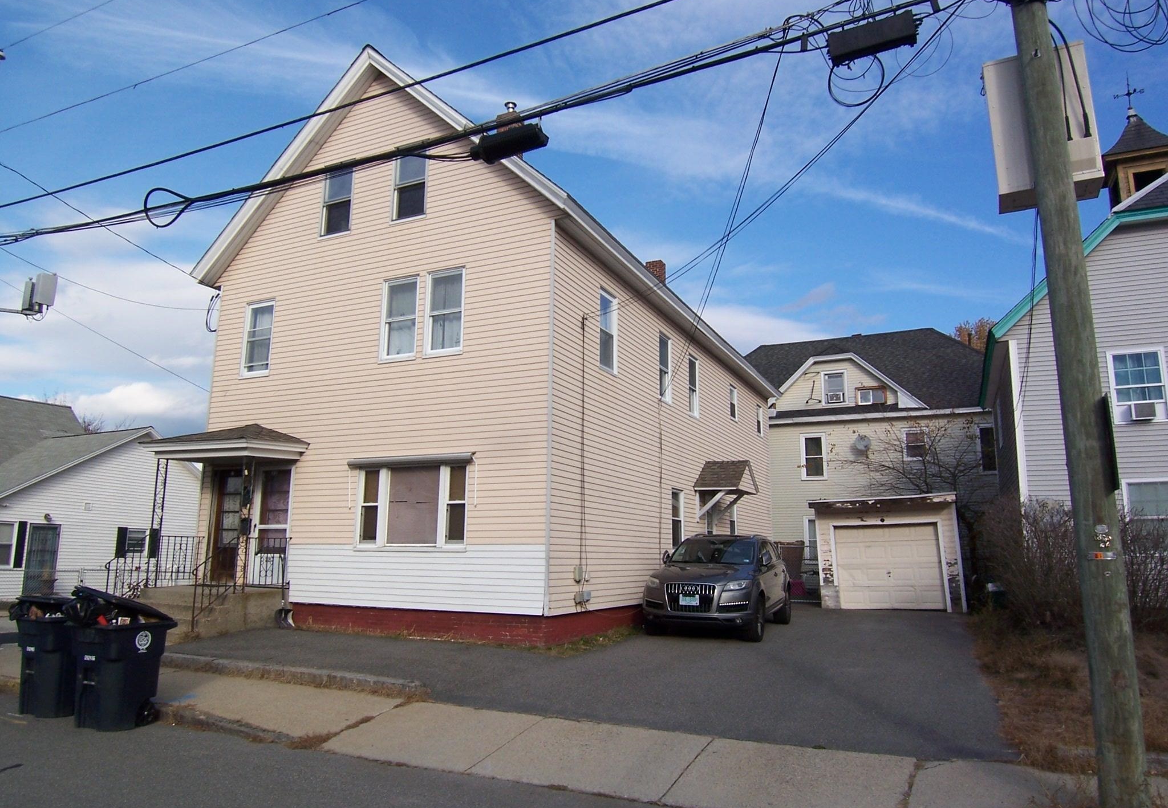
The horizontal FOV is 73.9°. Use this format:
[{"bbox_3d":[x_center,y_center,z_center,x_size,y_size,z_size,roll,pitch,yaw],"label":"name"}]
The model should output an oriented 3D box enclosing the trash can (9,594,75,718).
[{"bbox_3d":[-5.476,2.609,8.157,0.640,1.130,0.760,-5,-12,25],"label":"trash can"}]

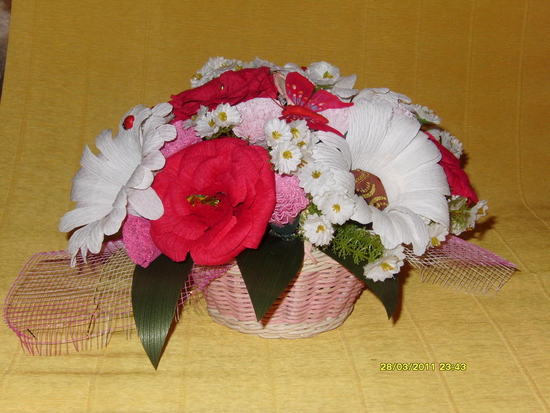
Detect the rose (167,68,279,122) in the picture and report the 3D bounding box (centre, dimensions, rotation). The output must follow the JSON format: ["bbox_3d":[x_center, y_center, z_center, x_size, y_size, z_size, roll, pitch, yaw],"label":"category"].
[{"bbox_3d":[-0.043,-0.094,0.870,0.090,0.040,0.088,-14,13,5],"label":"rose"}]

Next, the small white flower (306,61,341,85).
[{"bbox_3d":[0.042,-0.116,0.885,0.029,0.016,0.027,-4,54,-11],"label":"small white flower"}]

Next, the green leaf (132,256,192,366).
[{"bbox_3d":[-0.091,0.084,0.822,0.048,0.096,0.022,2,-9,6],"label":"green leaf"}]

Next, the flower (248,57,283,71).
[{"bbox_3d":[-0.007,-0.125,0.900,0.029,0.014,0.029,3,9,-1],"label":"flower"}]

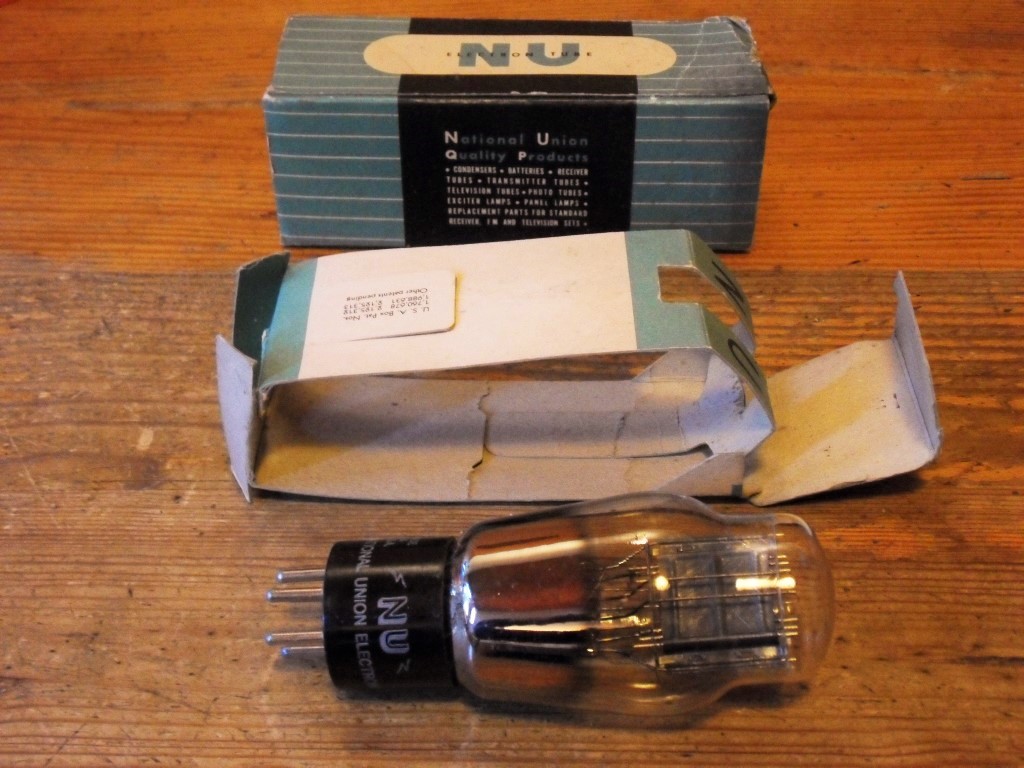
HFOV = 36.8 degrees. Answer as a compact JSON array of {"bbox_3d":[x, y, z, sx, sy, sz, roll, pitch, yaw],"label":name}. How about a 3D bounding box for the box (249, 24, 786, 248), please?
[{"bbox_3d":[0.002,-0.085,0.517,0.157,0.056,0.056,1,39,1],"label":"box"}]

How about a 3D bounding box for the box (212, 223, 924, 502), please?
[{"bbox_3d":[0.020,-0.010,0.428,0.199,0.053,0.072,1,39,1],"label":"box"}]

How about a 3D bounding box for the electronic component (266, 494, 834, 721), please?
[{"bbox_3d":[0.009,0.052,0.357,0.130,0.050,0.050,-3,39,7],"label":"electronic component"}]

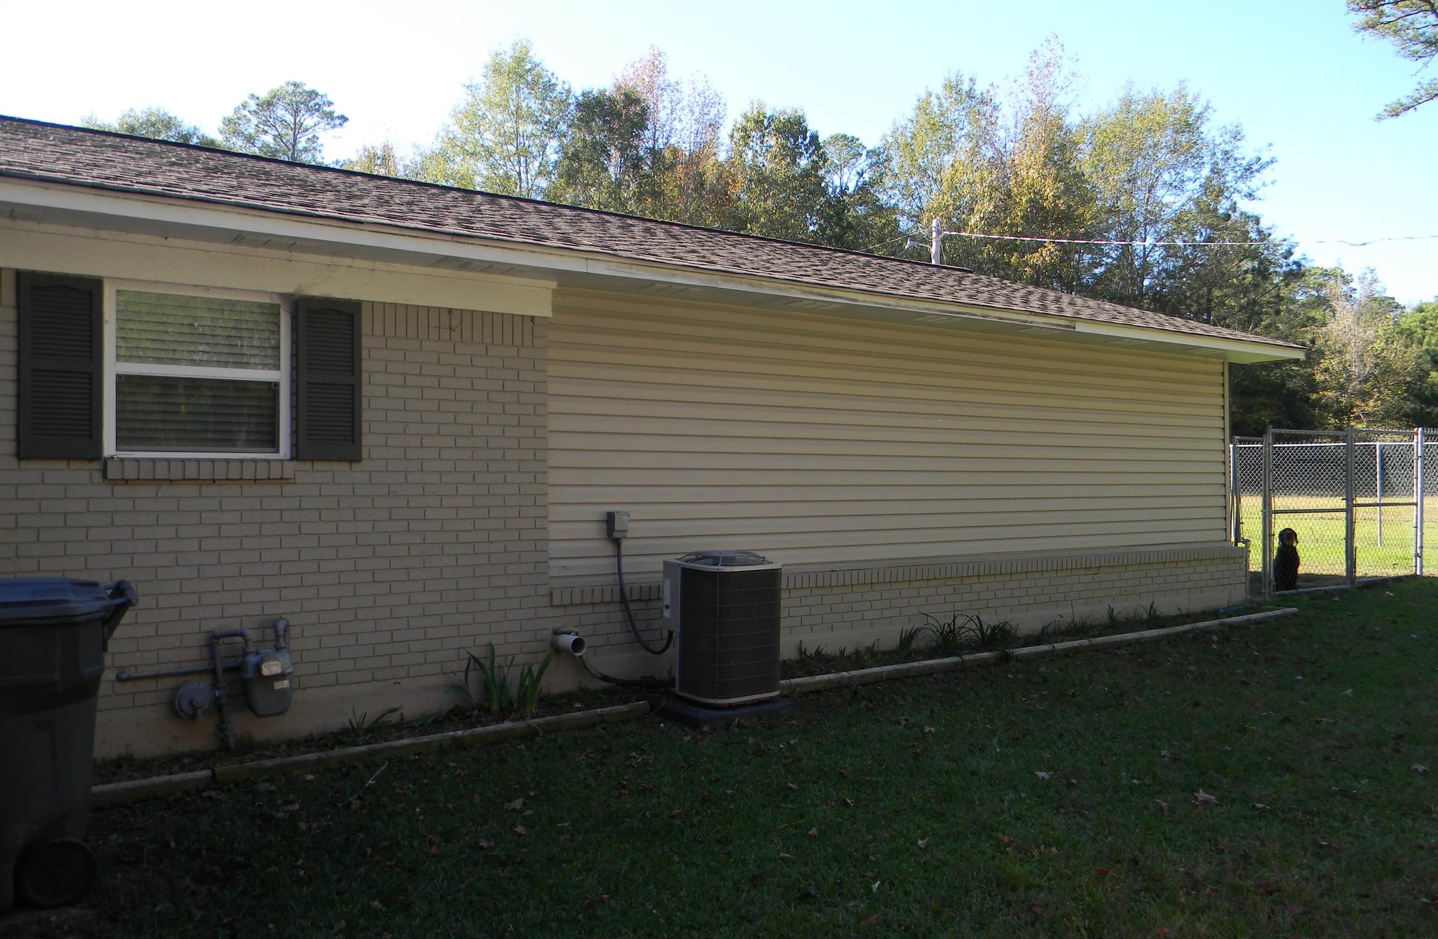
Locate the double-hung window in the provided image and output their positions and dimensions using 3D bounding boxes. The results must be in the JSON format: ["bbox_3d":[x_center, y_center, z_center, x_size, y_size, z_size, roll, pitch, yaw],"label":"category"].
[{"bbox_3d":[-2.686,-0.496,6.038,0.895,0.885,0.080,0,-1,-36],"label":"double-hung window"}]

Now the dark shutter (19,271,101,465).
[{"bbox_3d":[-3.170,-0.489,5.601,0.360,0.885,0.035,0,-1,-36],"label":"dark shutter"}]

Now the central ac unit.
[{"bbox_3d":[0.032,0.953,7.200,0.560,0.865,0.560,0,-1,-42],"label":"central ac unit"}]

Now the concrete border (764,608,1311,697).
[{"bbox_3d":[2.949,1.429,9.527,6.750,0.080,0.105,0,0,-36],"label":"concrete border"}]

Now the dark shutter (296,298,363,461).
[{"bbox_3d":[-2.132,-0.485,6.365,0.355,0.885,0.035,0,-1,-36],"label":"dark shutter"}]

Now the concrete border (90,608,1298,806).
[{"bbox_3d":[1.366,1.442,8.362,10.680,0.080,0.105,-1,0,-36],"label":"concrete border"}]

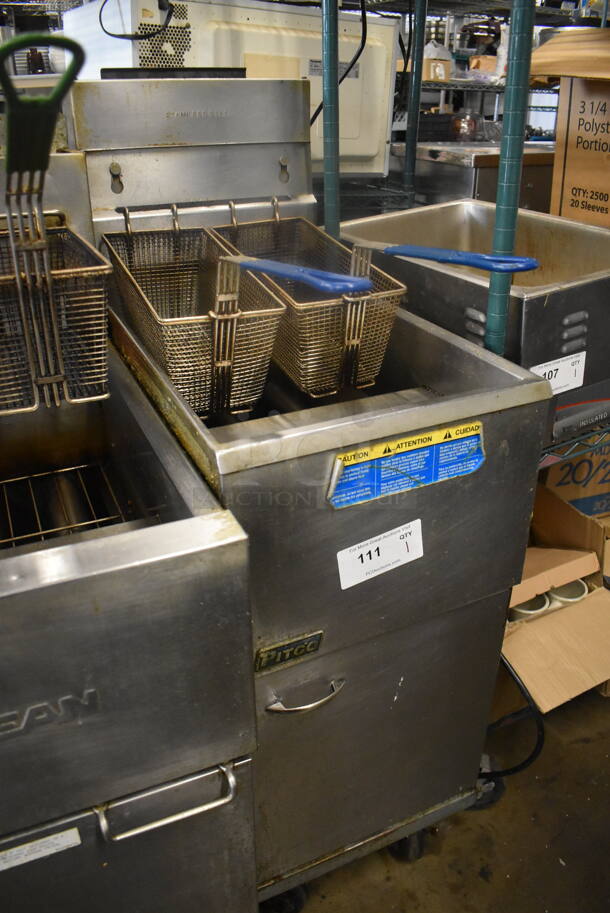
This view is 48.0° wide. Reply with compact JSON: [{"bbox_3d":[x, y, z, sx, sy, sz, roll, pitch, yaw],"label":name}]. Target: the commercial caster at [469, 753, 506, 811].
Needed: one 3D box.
[{"bbox_3d":[0.293,0.578,1.242,0.130,0.145,0.055,1,26,5],"label":"commercial caster"}]

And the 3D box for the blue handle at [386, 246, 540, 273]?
[{"bbox_3d":[0.146,-0.203,0.697,0.042,0.020,0.248,-13,23,-22],"label":"blue handle"}]

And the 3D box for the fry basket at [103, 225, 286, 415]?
[{"bbox_3d":[-0.174,-0.208,1.017,0.168,0.150,0.338,-12,38,-22],"label":"fry basket"}]

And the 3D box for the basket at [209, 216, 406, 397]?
[{"bbox_3d":[-0.009,-0.241,1.065,0.168,0.150,0.338,-15,39,-20],"label":"basket"}]

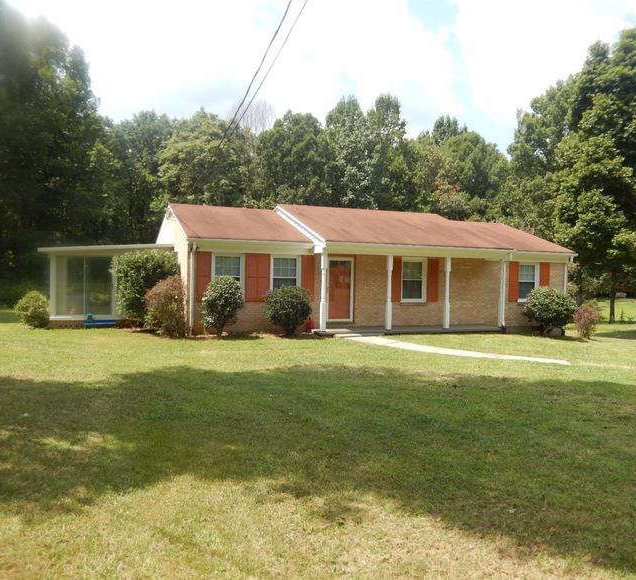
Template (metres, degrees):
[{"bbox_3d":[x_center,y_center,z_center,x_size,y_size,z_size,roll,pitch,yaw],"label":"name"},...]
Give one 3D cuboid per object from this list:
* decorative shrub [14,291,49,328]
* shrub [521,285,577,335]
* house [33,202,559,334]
[{"bbox_3d":[-8.716,0.593,17.000,1.073,1.133,1.100,0,3,-22],"label":"decorative shrub"},{"bbox_3d":[8.058,0.748,19.450,1.842,1.706,1.750,0,3,-22],"label":"shrub"},{"bbox_3d":[-0.207,-0.951,20.906,18.320,4.370,8.850,0,3,-22],"label":"house"}]

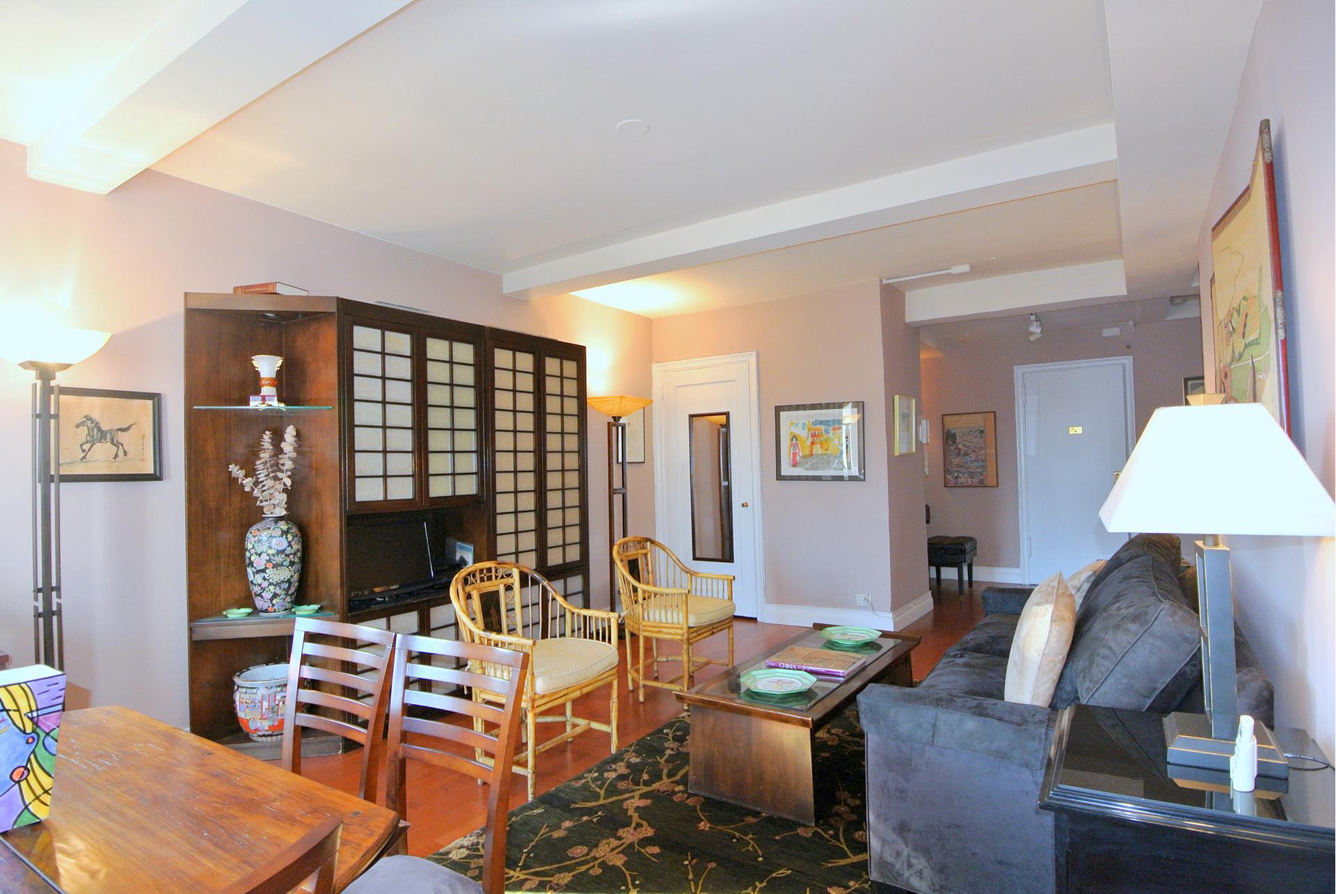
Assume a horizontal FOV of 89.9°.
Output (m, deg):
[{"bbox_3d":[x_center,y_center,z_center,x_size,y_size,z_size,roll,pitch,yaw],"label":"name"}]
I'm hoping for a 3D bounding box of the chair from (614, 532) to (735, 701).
[{"bbox_3d":[0.027,0.948,3.784,0.588,0.837,0.538,-3,-2,35],"label":"chair"}]

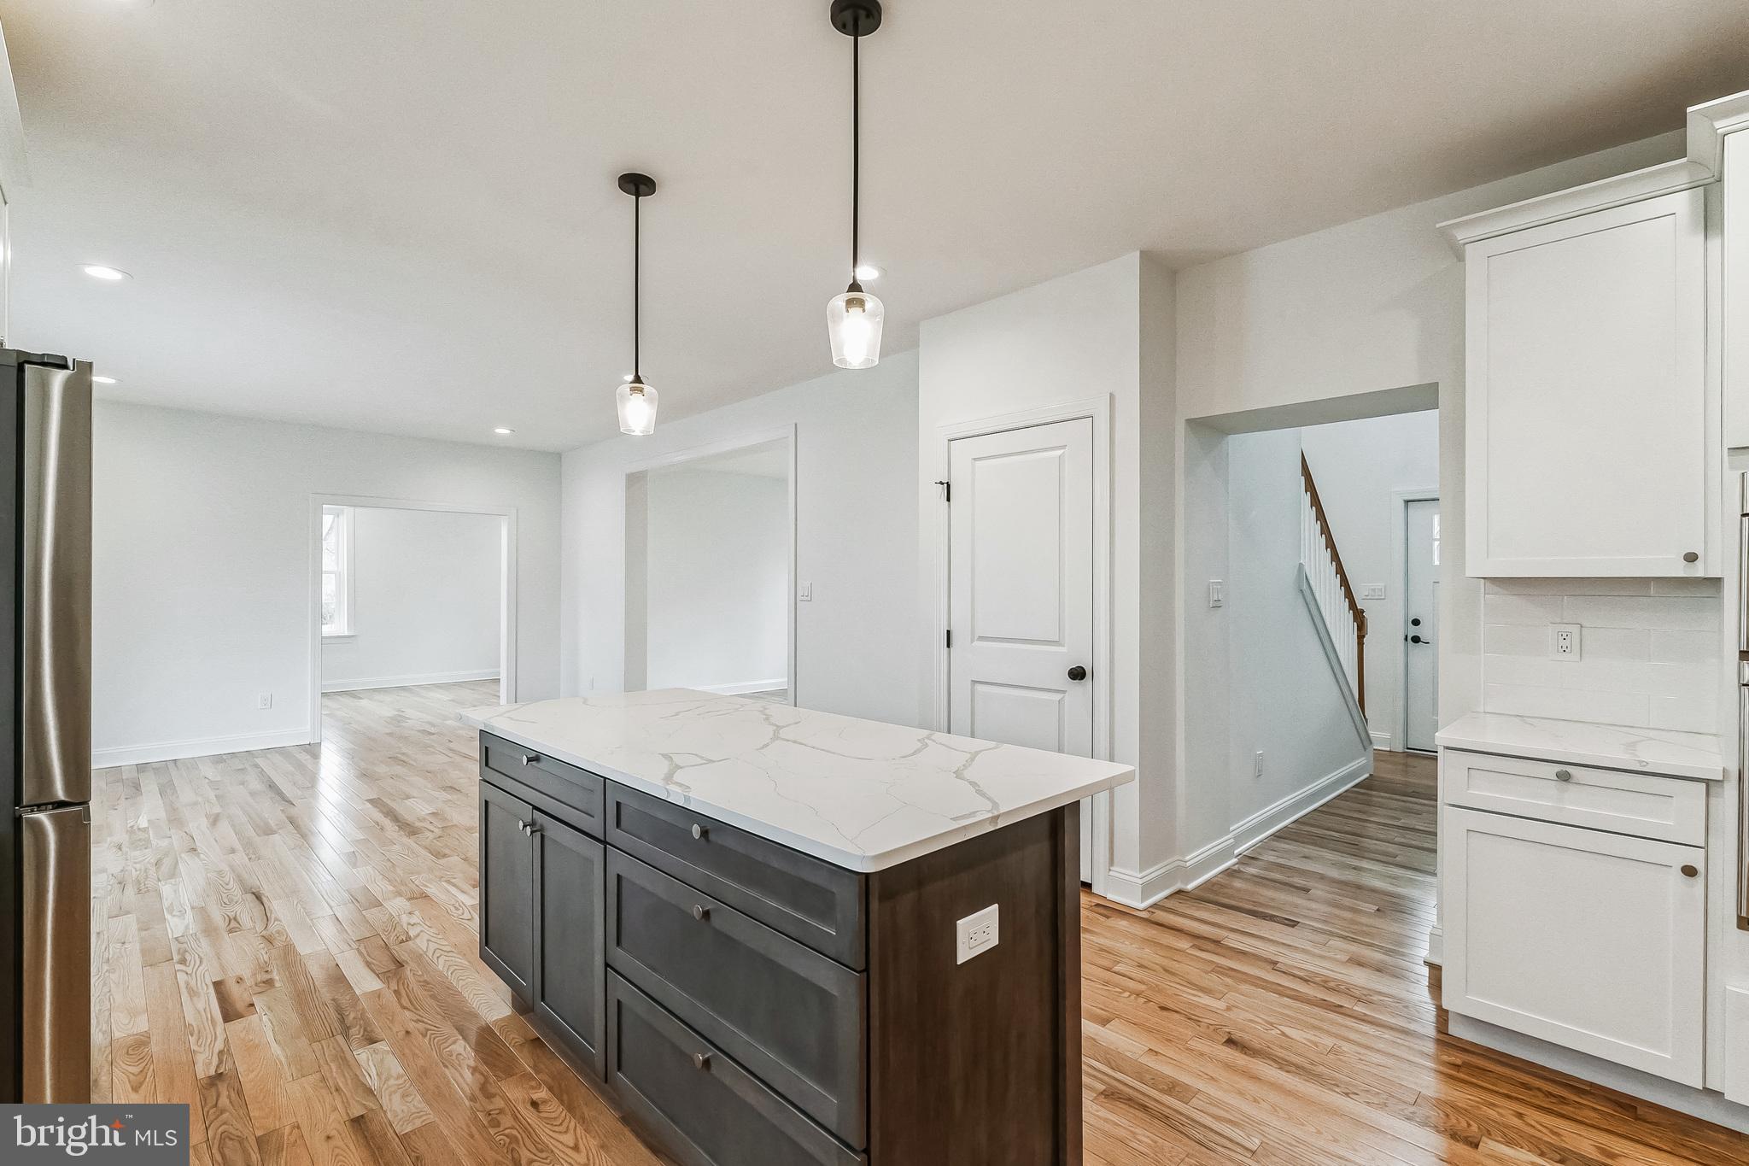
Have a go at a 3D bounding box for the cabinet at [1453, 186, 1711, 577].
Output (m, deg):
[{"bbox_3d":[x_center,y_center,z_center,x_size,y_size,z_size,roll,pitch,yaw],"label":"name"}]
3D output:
[{"bbox_3d":[2.167,-0.553,2.381,0.328,1.074,0.535,0,0,-45],"label":"cabinet"}]

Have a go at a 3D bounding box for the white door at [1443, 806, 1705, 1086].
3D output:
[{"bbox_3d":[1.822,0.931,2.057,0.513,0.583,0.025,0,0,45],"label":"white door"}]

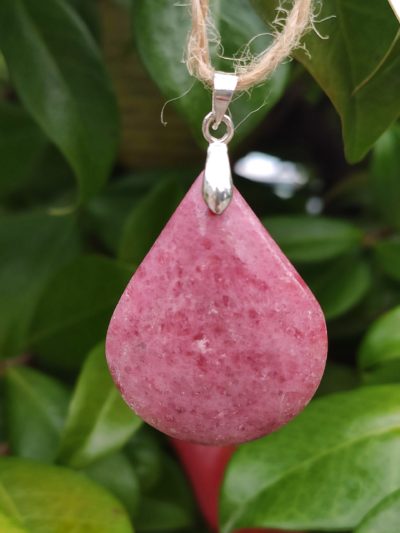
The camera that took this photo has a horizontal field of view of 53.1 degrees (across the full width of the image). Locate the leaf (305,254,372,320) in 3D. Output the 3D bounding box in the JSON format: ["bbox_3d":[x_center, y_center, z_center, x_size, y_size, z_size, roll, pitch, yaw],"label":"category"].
[{"bbox_3d":[0.089,0.017,0.270,0.064,0.036,0.012,-32,-20,-25],"label":"leaf"}]

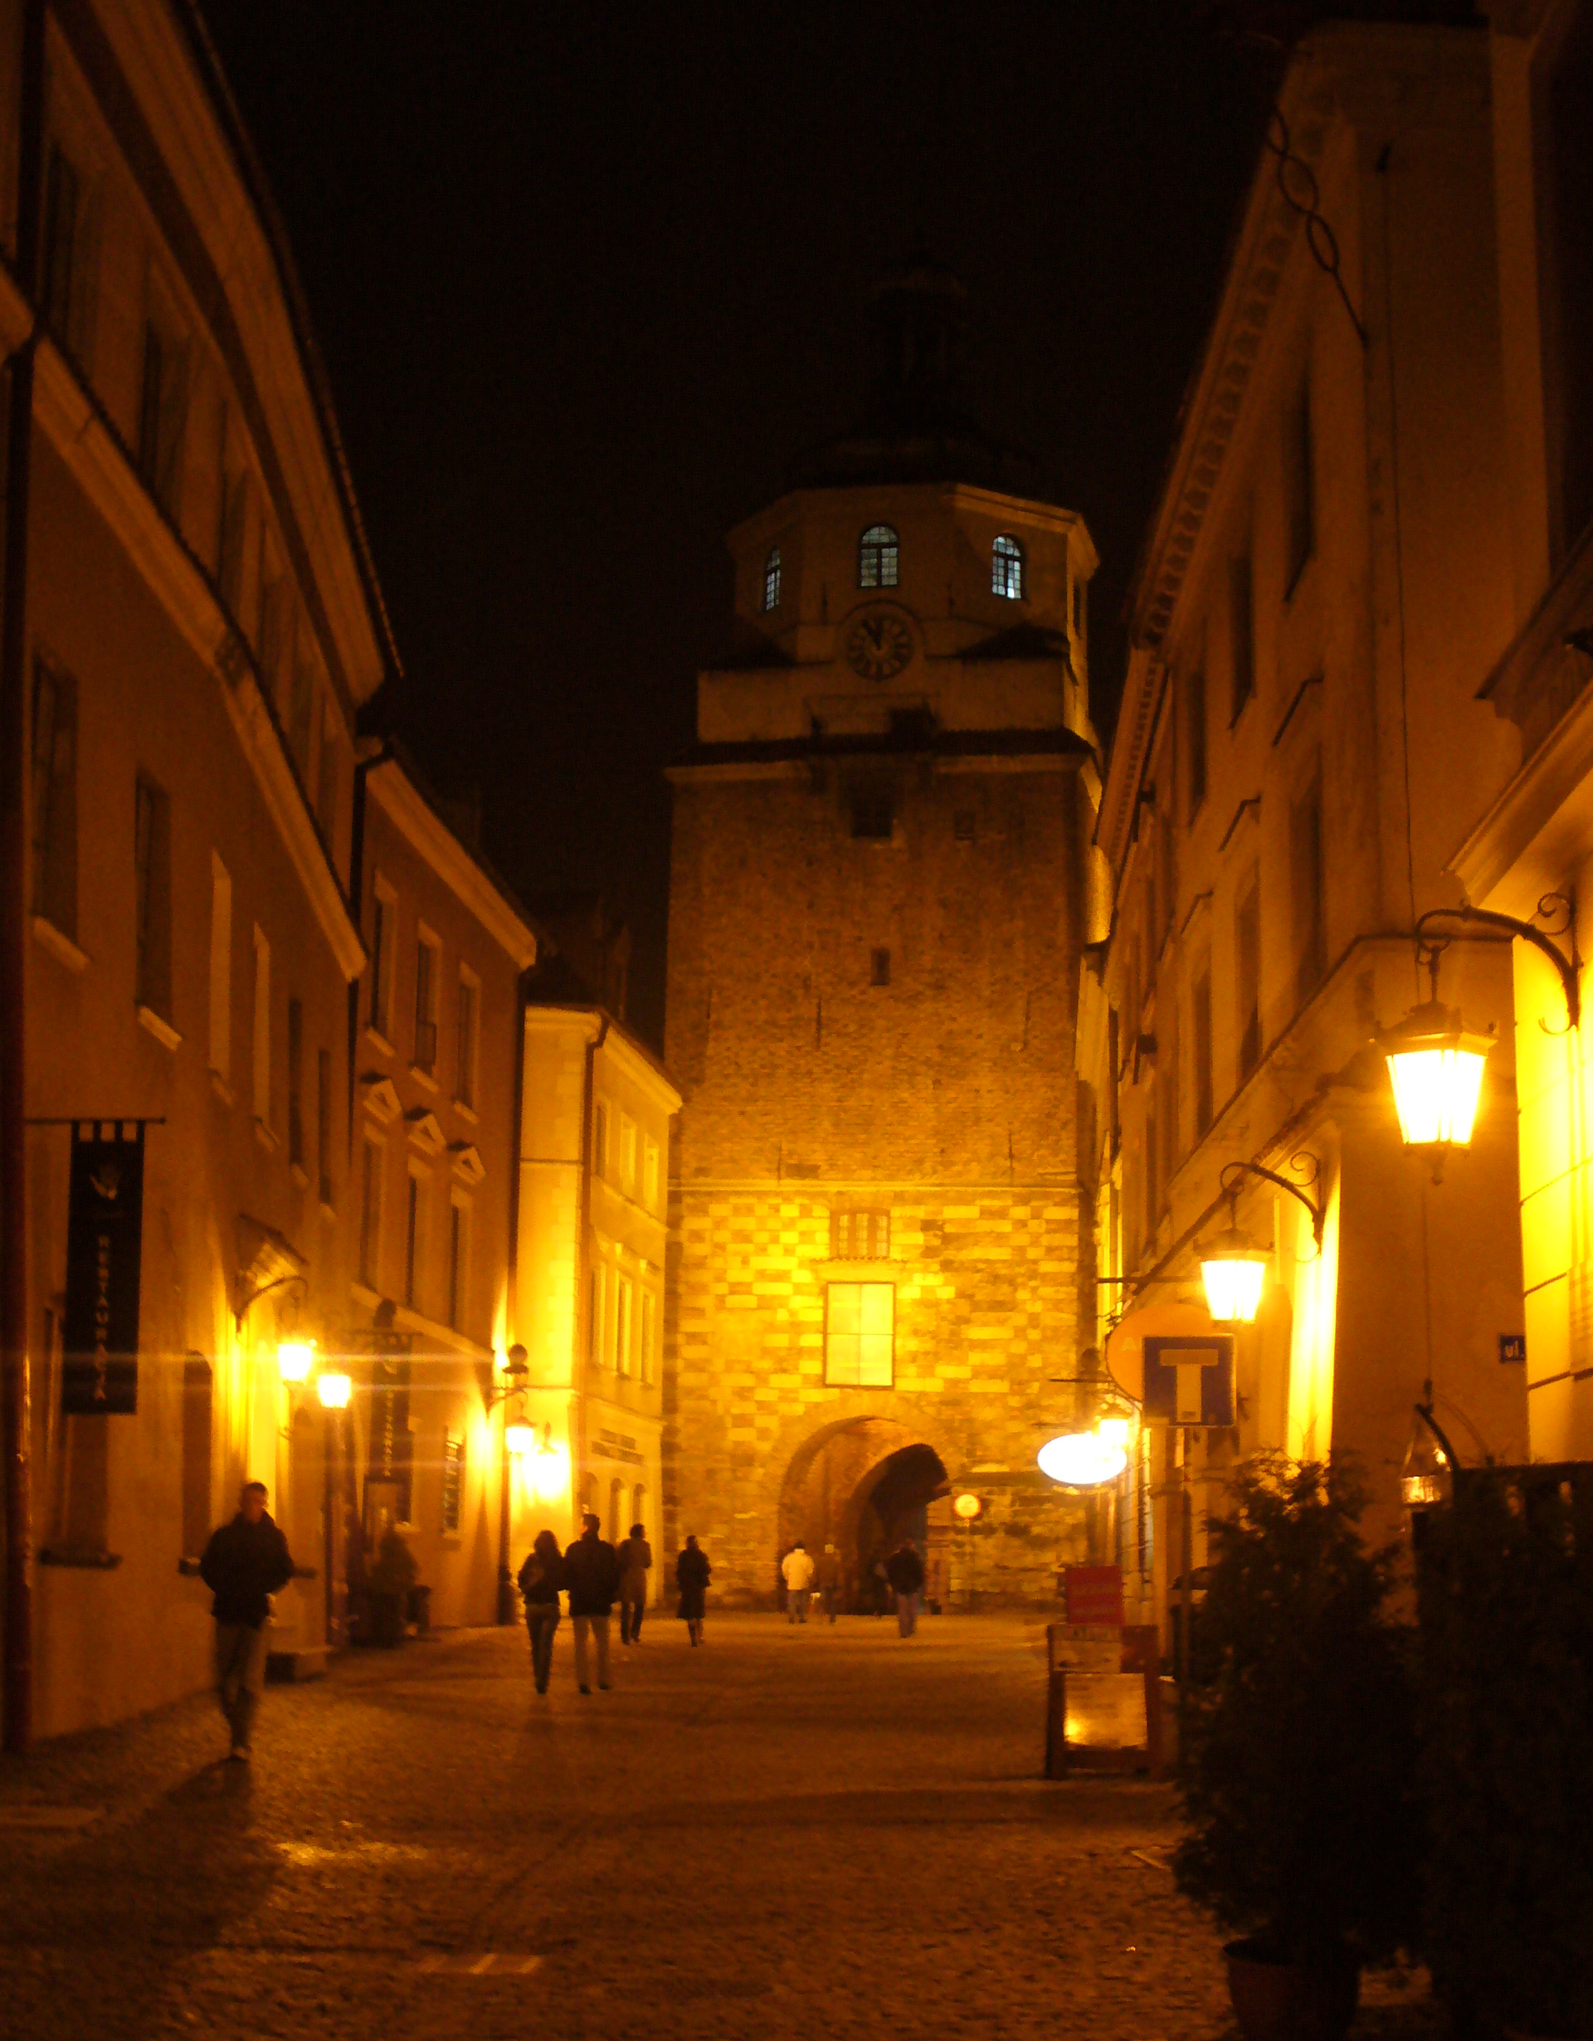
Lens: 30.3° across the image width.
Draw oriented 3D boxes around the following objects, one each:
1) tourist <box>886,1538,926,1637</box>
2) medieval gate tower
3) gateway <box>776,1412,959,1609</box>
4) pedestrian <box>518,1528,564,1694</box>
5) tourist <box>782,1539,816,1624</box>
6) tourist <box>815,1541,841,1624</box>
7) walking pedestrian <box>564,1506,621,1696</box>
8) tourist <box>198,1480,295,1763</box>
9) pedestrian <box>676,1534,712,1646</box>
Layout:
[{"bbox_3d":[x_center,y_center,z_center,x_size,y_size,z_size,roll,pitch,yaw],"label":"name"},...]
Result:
[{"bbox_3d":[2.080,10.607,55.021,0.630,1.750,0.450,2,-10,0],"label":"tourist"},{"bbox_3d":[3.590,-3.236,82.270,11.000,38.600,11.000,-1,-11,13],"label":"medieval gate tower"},{"bbox_3d":[2.252,12.581,75.684,4.850,5.100,3.500,-1,-11,13],"label":"gateway"},{"bbox_3d":[-2.629,6.177,30.813,0.500,1.650,0.400,1,-10,3],"label":"pedestrian"},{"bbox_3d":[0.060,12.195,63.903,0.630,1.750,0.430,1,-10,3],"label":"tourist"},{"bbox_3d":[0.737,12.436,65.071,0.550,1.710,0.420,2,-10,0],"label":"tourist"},{"bbox_3d":[-2.100,6.033,30.570,0.580,1.790,0.420,1,-10,3],"label":"walking pedestrian"},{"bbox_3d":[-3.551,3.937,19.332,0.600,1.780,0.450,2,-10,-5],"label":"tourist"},{"bbox_3d":[-1.592,9.059,46.751,0.530,1.680,0.420,2,-10,0],"label":"pedestrian"}]

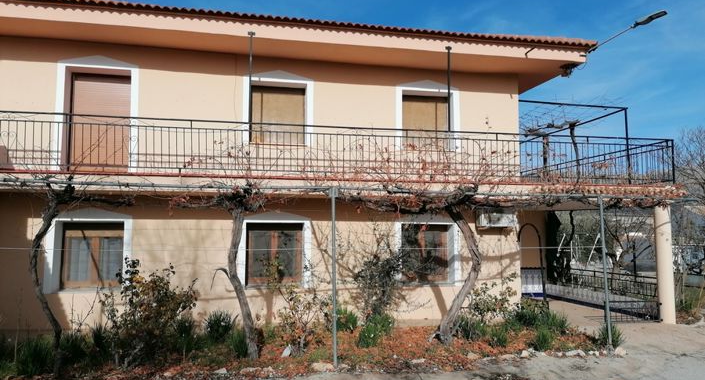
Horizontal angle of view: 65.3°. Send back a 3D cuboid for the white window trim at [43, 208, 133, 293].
[{"bbox_3d":[-4.799,1.104,10.054,1.439,1.526,0.120,1,-6,-13],"label":"white window trim"}]

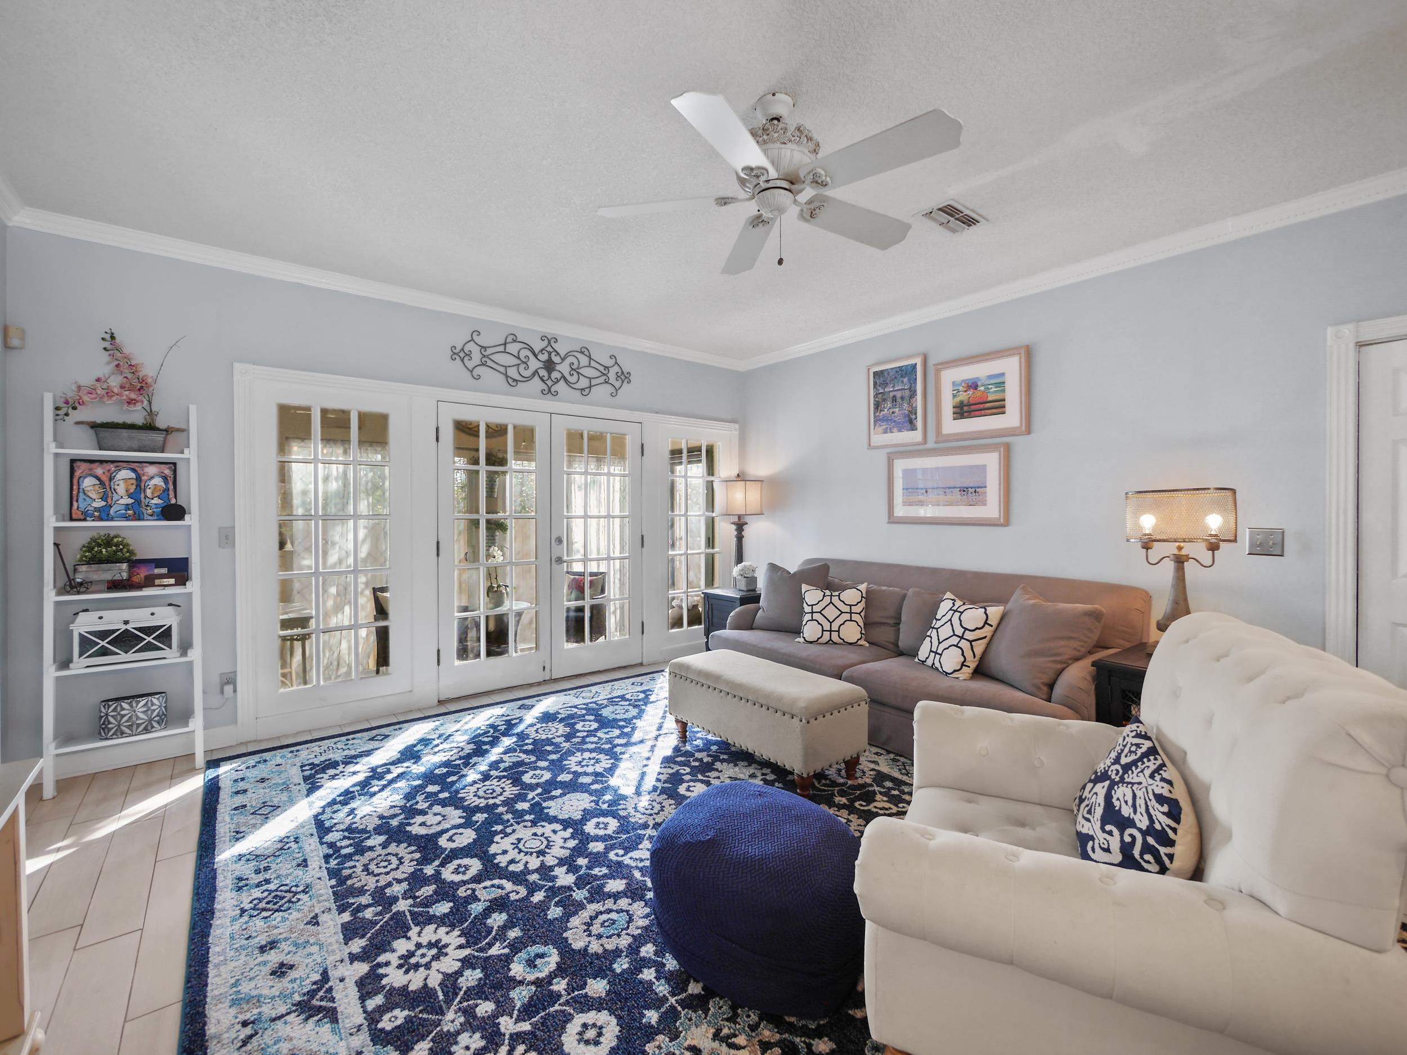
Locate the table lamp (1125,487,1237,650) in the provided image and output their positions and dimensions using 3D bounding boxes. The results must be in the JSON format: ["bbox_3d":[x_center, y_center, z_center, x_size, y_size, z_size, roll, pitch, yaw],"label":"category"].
[{"bbox_3d":[2.166,0.209,2.600,0.200,0.770,0.400,-1,3,-38],"label":"table lamp"}]

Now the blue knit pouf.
[{"bbox_3d":[0.159,1.033,1.647,0.620,0.465,0.620,0,2,0],"label":"blue knit pouf"}]

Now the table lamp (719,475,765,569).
[{"bbox_3d":[0.303,0.054,4.834,0.430,0.990,0.430,0,2,0],"label":"table lamp"}]

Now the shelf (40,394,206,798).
[{"bbox_3d":[-2.815,0.295,2.784,0.550,1.840,0.310,-1,3,-38],"label":"shelf"}]

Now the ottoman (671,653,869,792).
[{"bbox_3d":[0.314,1.001,3.088,0.480,0.430,1.020,-2,3,-40],"label":"ottoman"}]

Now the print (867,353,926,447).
[{"bbox_3d":[1.384,-0.896,4.130,0.035,0.625,0.465,-1,3,-38],"label":"print"}]

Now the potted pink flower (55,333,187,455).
[{"bbox_3d":[-2.837,-0.678,2.775,0.455,0.585,0.180,-1,3,-38],"label":"potted pink flower"}]

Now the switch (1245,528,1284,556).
[{"bbox_3d":[2.577,0.069,2.612,0.012,0.125,0.125,-1,3,-38],"label":"switch"}]

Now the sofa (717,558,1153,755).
[{"bbox_3d":[1.178,0.737,3.563,0.980,0.930,2.340,-1,3,-38],"label":"sofa"}]

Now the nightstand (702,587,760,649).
[{"bbox_3d":[0.287,0.853,4.814,0.420,0.605,0.460,2,3,43],"label":"nightstand"}]

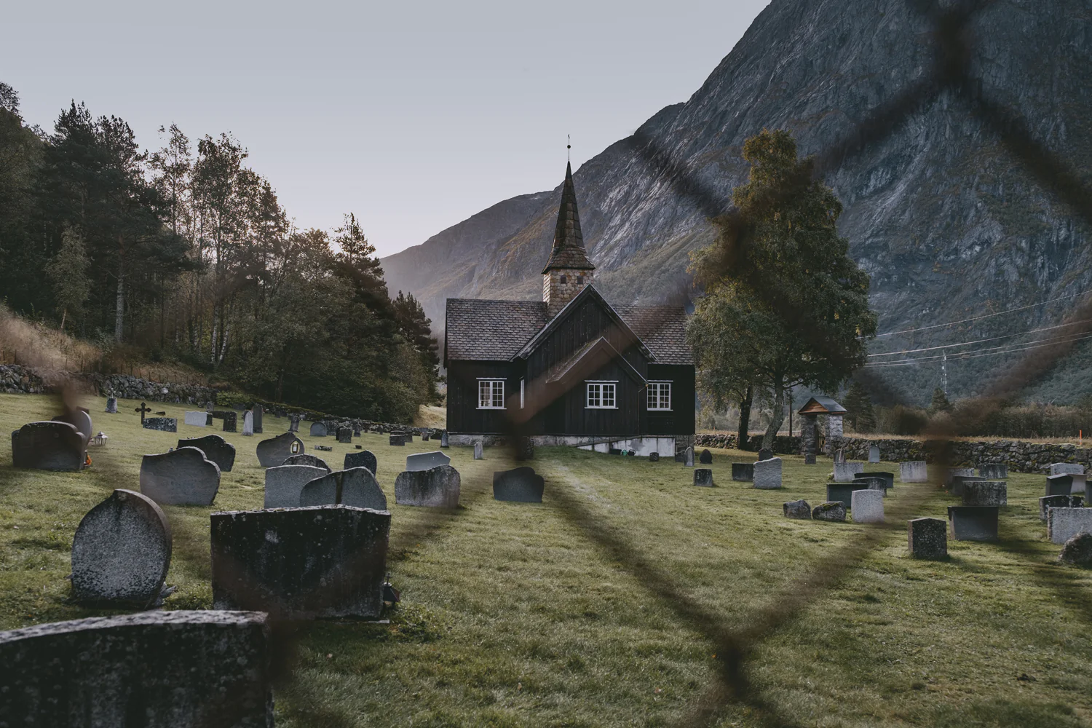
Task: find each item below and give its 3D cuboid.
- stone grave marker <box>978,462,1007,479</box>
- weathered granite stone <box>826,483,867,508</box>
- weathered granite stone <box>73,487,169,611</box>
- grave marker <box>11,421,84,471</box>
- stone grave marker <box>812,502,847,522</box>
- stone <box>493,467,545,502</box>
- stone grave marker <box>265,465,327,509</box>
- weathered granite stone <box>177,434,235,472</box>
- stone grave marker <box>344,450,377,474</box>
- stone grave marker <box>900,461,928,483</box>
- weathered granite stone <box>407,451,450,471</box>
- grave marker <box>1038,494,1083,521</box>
[{"bbox_3d":[14.231,3.408,28.090,0.896,0.503,0.180,0,-4,0],"label":"stone grave marker"},{"bbox_3d":[7.038,3.092,20.570,0.900,0.570,0.140,1,-3,-5],"label":"weathered granite stone"},{"bbox_3d":[-2.697,1.165,5.600,0.536,0.711,0.130,1,-3,-11],"label":"weathered granite stone"},{"bbox_3d":[-6.881,1.131,12.177,0.900,0.670,0.155,1,-3,-5],"label":"grave marker"},{"bbox_3d":[4.480,2.331,13.900,0.407,0.279,0.320,1,-3,-11],"label":"stone grave marker"},{"bbox_3d":[-0.422,1.850,13.500,0.774,0.516,0.140,1,-3,-11],"label":"stone"},{"bbox_3d":[-3.303,1.641,11.670,0.820,0.600,0.140,1,-3,-5],"label":"stone grave marker"},{"bbox_3d":[-5.804,1.539,15.067,0.950,0.610,0.135,1,-3,-5],"label":"weathered granite stone"},{"bbox_3d":[-3.630,1.977,17.265,0.630,0.560,0.130,1,-3,-5],"label":"stone grave marker"},{"bbox_3d":[11.719,3.440,28.070,0.880,0.680,0.140,1,-3,-5],"label":"stone grave marker"},{"bbox_3d":[-2.133,1.868,16.000,0.785,0.559,0.140,1,-3,-11],"label":"weathered granite stone"},{"bbox_3d":[10.706,2.994,18.290,0.847,0.556,0.180,0,-4,0],"label":"grave marker"}]

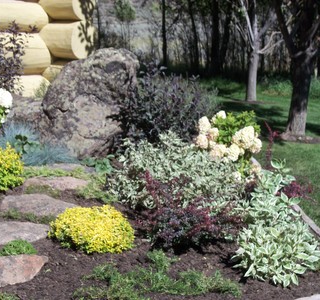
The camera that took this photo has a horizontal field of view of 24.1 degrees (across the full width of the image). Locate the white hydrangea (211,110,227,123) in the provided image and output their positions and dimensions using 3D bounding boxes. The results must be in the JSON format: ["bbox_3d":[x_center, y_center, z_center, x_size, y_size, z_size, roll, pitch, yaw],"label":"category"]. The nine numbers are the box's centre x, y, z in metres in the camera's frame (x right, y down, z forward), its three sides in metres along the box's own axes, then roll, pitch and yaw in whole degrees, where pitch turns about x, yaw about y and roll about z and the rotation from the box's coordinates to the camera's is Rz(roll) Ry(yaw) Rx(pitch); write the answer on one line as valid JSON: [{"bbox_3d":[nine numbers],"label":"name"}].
[{"bbox_3d":[0.510,-0.292,6.550,0.135,0.110,0.120,0,9,0],"label":"white hydrangea"}]

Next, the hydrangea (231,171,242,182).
[{"bbox_3d":[0.560,0.194,5.500,0.088,0.084,0.084,0,12,0],"label":"hydrangea"}]

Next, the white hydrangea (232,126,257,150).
[{"bbox_3d":[0.714,-0.097,6.350,0.200,0.200,0.180,0,9,0],"label":"white hydrangea"}]

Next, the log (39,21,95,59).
[{"bbox_3d":[-0.950,-1.136,7.770,0.500,0.370,0.370,9,13,42],"label":"log"}]

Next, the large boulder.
[{"bbox_3d":[-0.629,-0.415,6.700,0.874,0.900,0.700,0,12,0],"label":"large boulder"}]

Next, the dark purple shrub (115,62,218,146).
[{"bbox_3d":[0.061,-0.415,7.000,0.970,0.800,0.880,0,9,0],"label":"dark purple shrub"}]

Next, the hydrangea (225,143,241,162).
[{"bbox_3d":[0.608,0.021,6.300,0.135,0.160,0.130,0,9,0],"label":"hydrangea"}]

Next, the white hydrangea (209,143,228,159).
[{"bbox_3d":[0.440,0.004,5.650,0.150,0.114,0.114,0,12,0],"label":"white hydrangea"}]

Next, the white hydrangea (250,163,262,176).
[{"bbox_3d":[0.720,0.145,5.600,0.089,0.099,0.085,0,12,0],"label":"white hydrangea"}]

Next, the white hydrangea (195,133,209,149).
[{"bbox_3d":[0.318,-0.073,5.750,0.107,0.116,0.102,0,12,0],"label":"white hydrangea"}]

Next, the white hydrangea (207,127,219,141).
[{"bbox_3d":[0.409,-0.129,5.850,0.093,0.104,0.089,0,12,0],"label":"white hydrangea"}]

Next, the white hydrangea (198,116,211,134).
[{"bbox_3d":[0.382,-0.210,6.450,0.105,0.150,0.105,0,9,0],"label":"white hydrangea"}]

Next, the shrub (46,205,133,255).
[{"bbox_3d":[-0.451,0.524,4.950,0.570,0.320,0.520,0,9,0],"label":"shrub"}]

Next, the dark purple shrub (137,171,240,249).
[{"bbox_3d":[0.176,0.368,4.650,0.631,0.390,0.500,0,12,0],"label":"dark purple shrub"}]

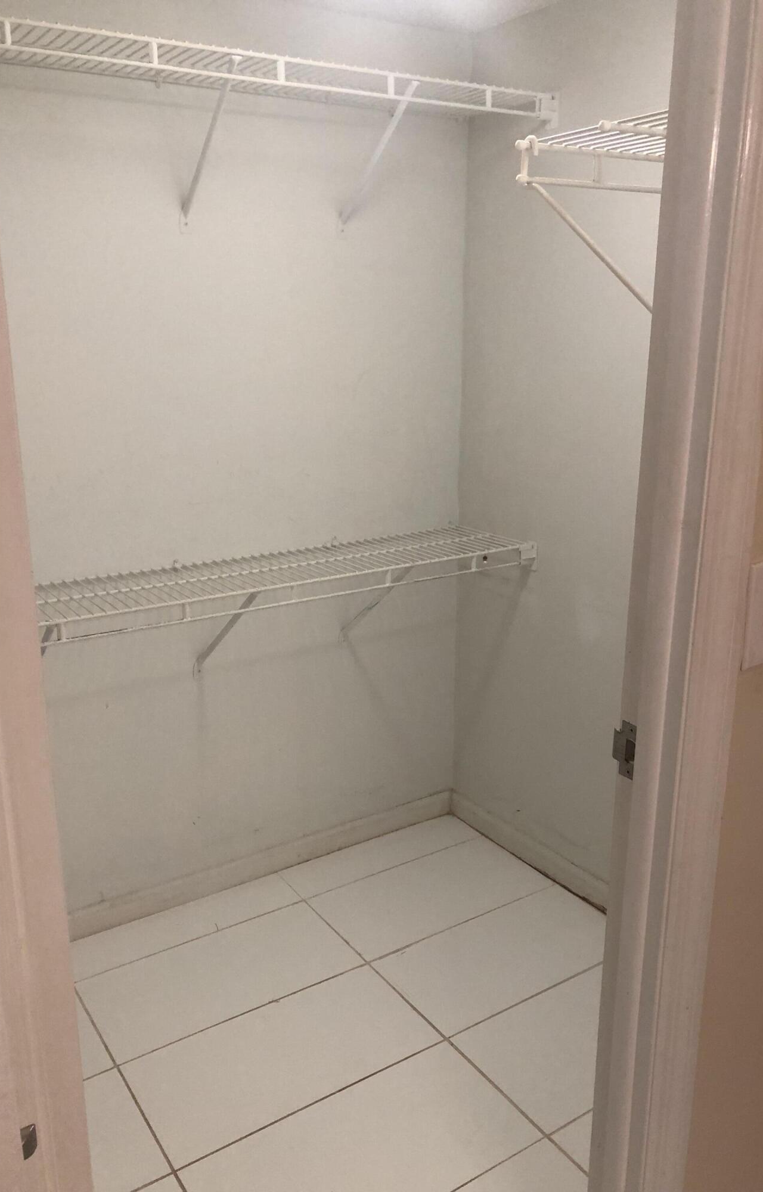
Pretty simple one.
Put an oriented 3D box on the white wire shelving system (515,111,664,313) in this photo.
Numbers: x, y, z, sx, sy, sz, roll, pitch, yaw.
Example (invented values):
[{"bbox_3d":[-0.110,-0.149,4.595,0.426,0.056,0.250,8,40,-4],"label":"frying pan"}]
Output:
[{"bbox_3d":[0.562,-0.466,1.334,0.738,0.296,0.315,-10,19,-31],"label":"white wire shelving system"}]

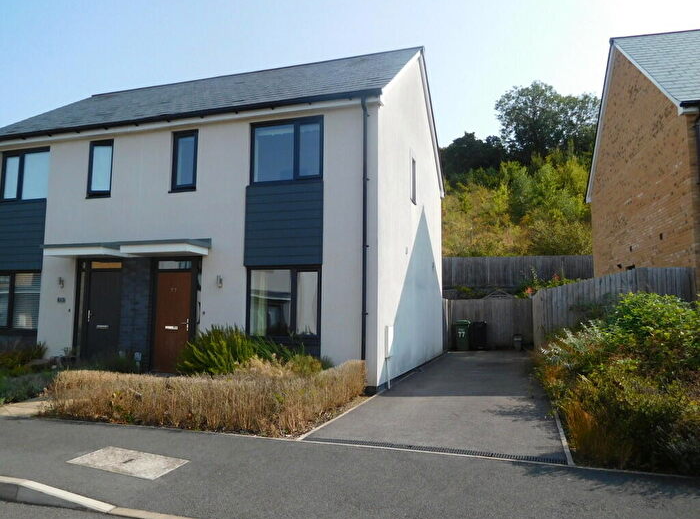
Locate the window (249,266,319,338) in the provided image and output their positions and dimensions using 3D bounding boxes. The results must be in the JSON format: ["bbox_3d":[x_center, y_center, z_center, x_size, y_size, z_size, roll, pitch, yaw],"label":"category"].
[{"bbox_3d":[-1.243,0.797,9.599,1.556,1.355,0.100,-1,-5,18],"label":"window"}]

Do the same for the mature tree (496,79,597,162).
[{"bbox_3d":[20.933,-14.026,53.638,10.758,9.788,10.500,-1,-5,18],"label":"mature tree"}]

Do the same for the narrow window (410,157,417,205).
[{"bbox_3d":[1.504,-1.952,12.554,0.100,1.102,0.625,-1,-5,18],"label":"narrow window"}]

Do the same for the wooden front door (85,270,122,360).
[{"bbox_3d":[-5.307,1.301,10.931,0.841,2.066,0.090,-1,-5,18],"label":"wooden front door"}]

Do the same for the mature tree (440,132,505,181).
[{"bbox_3d":[13.181,-11.282,55.881,7.653,5.872,7.500,-1,-5,18],"label":"mature tree"}]

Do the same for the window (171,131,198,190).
[{"bbox_3d":[-3.424,-2.051,10.580,0.610,1.299,0.100,-1,-5,18],"label":"window"}]

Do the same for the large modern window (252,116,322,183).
[{"bbox_3d":[-1.222,-2.108,9.875,1.544,1.260,0.100,-1,-5,18],"label":"large modern window"}]

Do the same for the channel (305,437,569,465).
[{"bbox_3d":[0.774,1.954,5.125,2.634,0.080,0.139,-1,-5,18],"label":"channel"}]

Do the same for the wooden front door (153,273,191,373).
[{"bbox_3d":[-3.617,1.291,10.387,0.833,2.053,0.090,-1,-5,18],"label":"wooden front door"}]

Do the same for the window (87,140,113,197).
[{"bbox_3d":[-5.517,-2.004,11.251,0.659,1.308,0.100,-1,-5,18],"label":"window"}]

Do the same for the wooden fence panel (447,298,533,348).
[{"bbox_3d":[4.866,2.295,17.761,2.911,1.774,0.080,-1,-5,18],"label":"wooden fence panel"}]

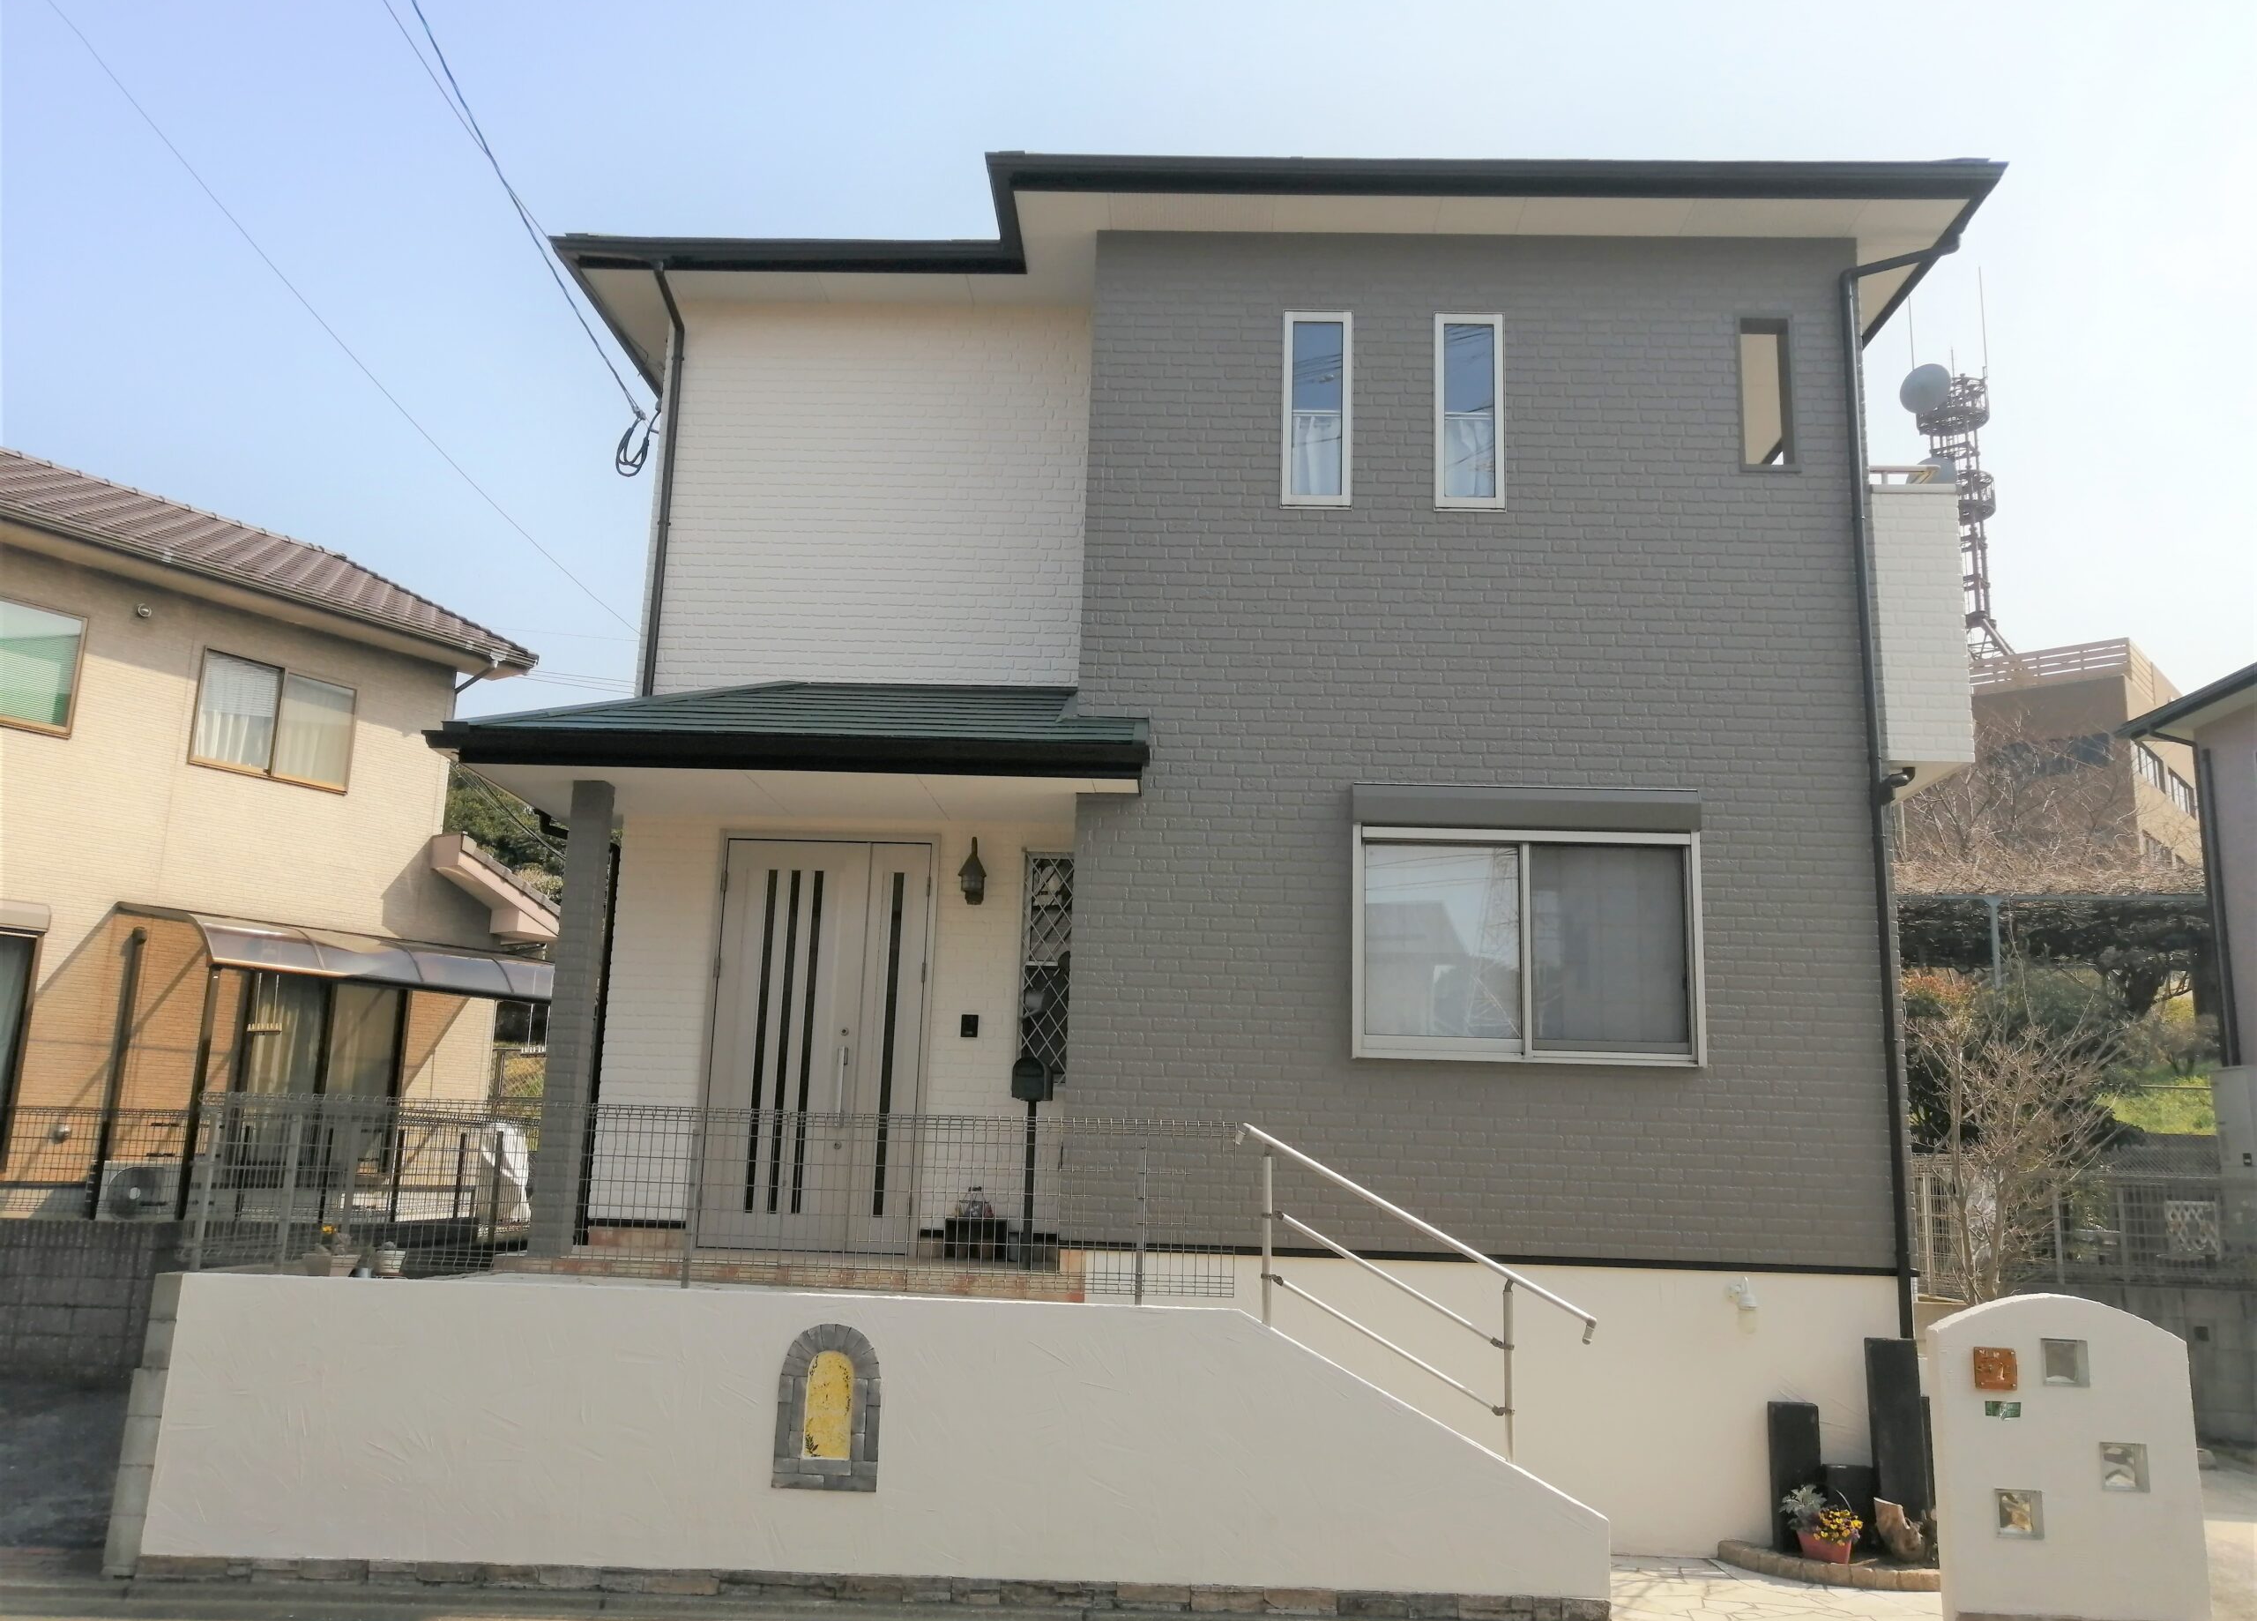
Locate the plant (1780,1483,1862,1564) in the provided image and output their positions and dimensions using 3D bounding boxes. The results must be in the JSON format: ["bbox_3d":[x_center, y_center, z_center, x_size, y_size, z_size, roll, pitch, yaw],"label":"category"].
[{"bbox_3d":[3.264,3.344,8.277,0.350,0.340,0.280,-3,-12,26],"label":"plant"}]

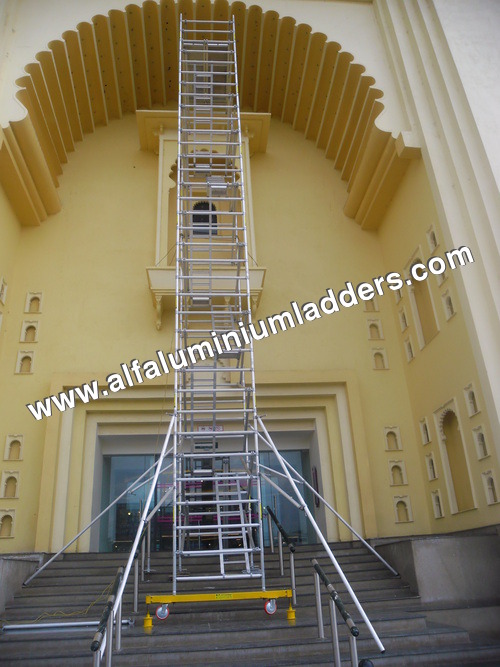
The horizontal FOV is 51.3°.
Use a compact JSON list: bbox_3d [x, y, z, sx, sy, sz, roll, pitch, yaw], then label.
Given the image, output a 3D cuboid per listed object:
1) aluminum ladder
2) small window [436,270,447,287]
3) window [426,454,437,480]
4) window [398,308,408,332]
[{"bbox_3d":[-0.867,-1.776,11.679,1.420,13.600,1.970,-1,-25,-5],"label":"aluminum ladder"},{"bbox_3d":[4.589,-1.512,12.471,0.120,0.660,0.490,-1,-25,-5],"label":"small window"},{"bbox_3d":[4.250,3.120,12.160,0.100,0.610,0.430,-1,-24,-5],"label":"window"},{"bbox_3d":[4.070,-0.380,13.760,0.100,0.610,0.430,-1,-24,-5],"label":"window"}]

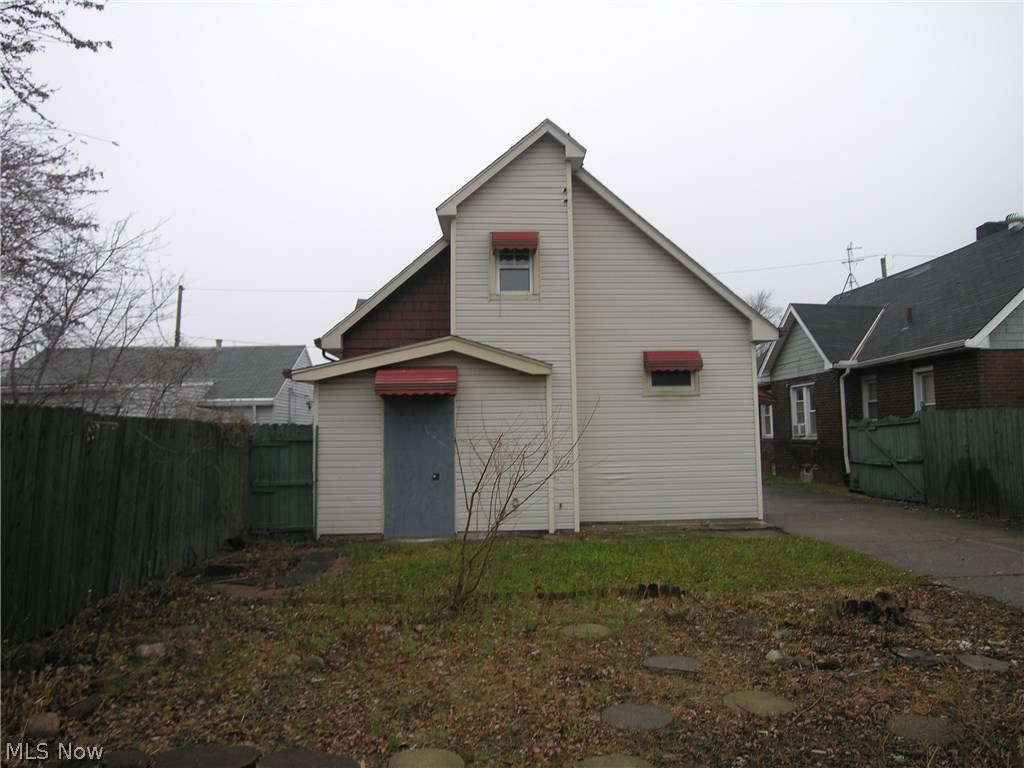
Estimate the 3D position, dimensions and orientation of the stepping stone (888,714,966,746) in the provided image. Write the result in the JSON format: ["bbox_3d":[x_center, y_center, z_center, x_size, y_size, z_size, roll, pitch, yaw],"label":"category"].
[{"bbox_3d":[2.098,1.770,3.583,0.400,0.050,0.400,-1,-5,0],"label":"stepping stone"}]

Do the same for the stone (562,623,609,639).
[{"bbox_3d":[0.583,1.952,5.547,0.385,0.050,0.385,-1,-5,0],"label":"stone"}]

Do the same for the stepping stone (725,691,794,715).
[{"bbox_3d":[1.383,1.813,3.980,0.390,0.050,0.390,-1,-5,0],"label":"stepping stone"}]

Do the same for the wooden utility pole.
[{"bbox_3d":[-16.859,-0.215,35.608,0.270,9.693,0.270,0,-5,0],"label":"wooden utility pole"}]

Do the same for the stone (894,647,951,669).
[{"bbox_3d":[2.754,1.856,4.761,0.360,0.050,0.340,-1,-5,0],"label":"stone"}]

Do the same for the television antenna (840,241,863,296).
[{"bbox_3d":[11.620,-3.953,24.300,0.780,1.900,0.800,-1,-5,0],"label":"television antenna"}]

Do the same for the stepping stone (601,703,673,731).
[{"bbox_3d":[0.670,1.811,3.819,0.385,0.050,0.385,-1,-5,0],"label":"stepping stone"}]

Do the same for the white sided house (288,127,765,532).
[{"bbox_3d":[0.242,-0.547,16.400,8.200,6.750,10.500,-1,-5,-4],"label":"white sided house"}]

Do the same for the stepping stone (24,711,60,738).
[{"bbox_3d":[-2.460,1.787,3.720,0.170,0.090,0.130,-1,-5,0],"label":"stepping stone"}]

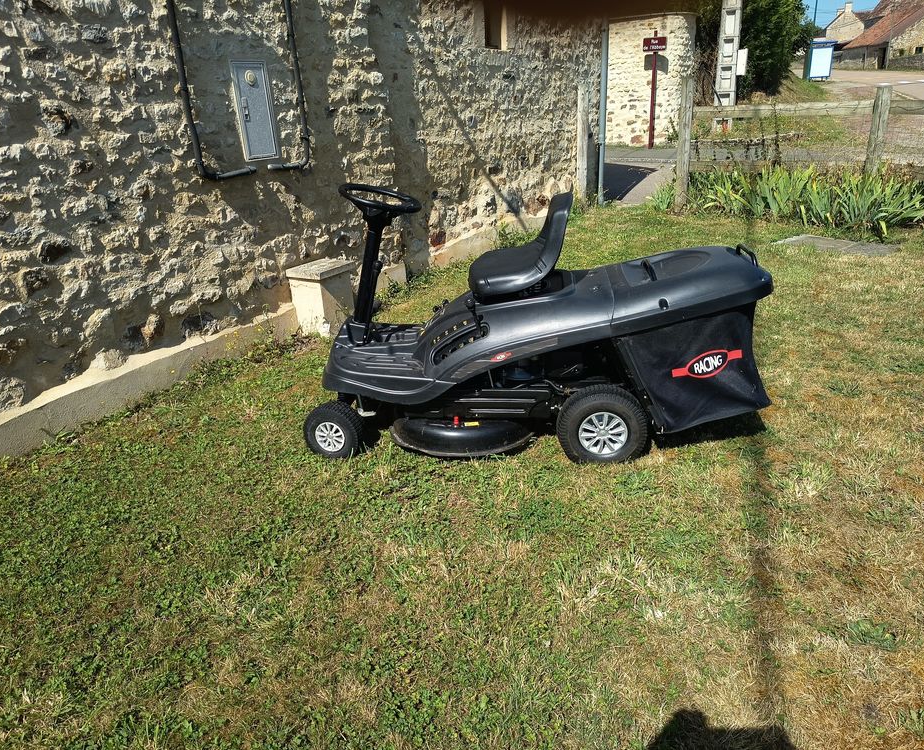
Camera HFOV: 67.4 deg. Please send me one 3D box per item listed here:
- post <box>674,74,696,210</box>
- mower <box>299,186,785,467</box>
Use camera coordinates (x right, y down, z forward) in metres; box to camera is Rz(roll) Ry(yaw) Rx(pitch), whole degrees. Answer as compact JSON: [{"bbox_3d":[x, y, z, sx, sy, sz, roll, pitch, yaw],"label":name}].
[{"bbox_3d":[2.392,-2.488,7.457,0.125,1.380,0.120,10,26,30],"label":"post"},{"bbox_3d":[0.295,-0.263,2.827,1.800,1.060,0.710,0,23,9],"label":"mower"}]

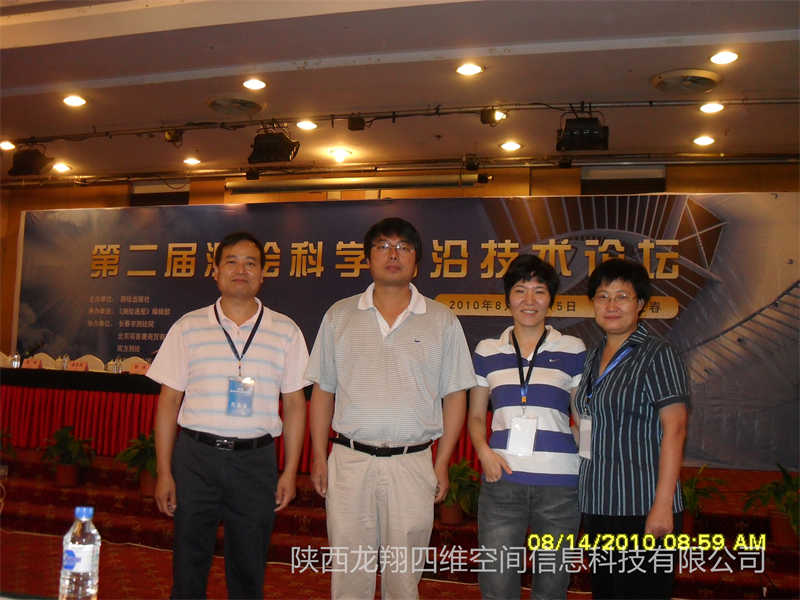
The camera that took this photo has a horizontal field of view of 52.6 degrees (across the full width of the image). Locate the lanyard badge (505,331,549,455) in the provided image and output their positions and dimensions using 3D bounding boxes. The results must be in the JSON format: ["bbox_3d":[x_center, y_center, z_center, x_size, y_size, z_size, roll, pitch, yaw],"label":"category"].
[{"bbox_3d":[0.399,0.286,2.530,0.135,0.400,0.110,1,-5,7],"label":"lanyard badge"}]

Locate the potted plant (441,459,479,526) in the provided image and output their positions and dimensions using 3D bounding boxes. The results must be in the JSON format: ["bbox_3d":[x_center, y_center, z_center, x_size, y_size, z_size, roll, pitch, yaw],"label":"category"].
[{"bbox_3d":[0.399,1.259,5.331,0.400,0.440,0.400,1,-5,5],"label":"potted plant"}]

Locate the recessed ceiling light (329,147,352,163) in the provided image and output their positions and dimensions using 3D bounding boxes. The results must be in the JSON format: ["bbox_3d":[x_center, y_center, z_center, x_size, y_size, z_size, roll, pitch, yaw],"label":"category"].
[{"bbox_3d":[-0.597,-1.460,8.117,0.200,0.070,0.200,2,-5,-5],"label":"recessed ceiling light"}]

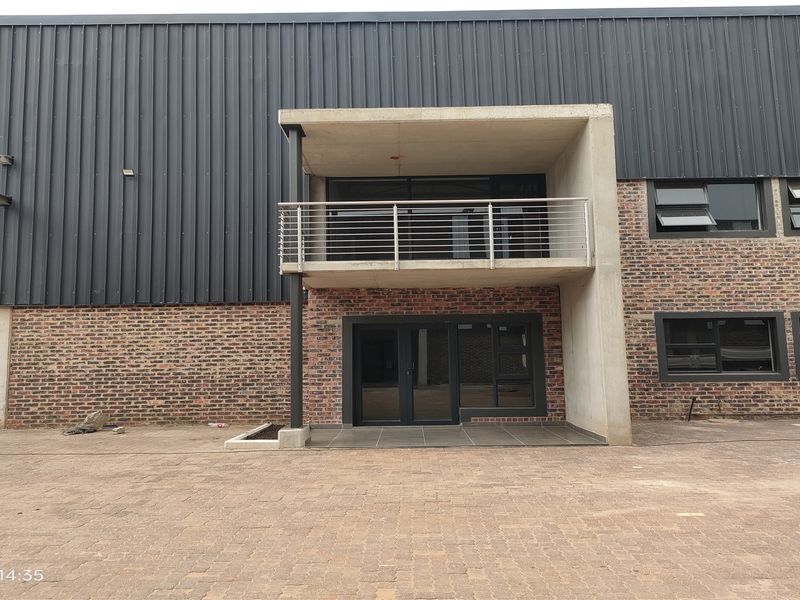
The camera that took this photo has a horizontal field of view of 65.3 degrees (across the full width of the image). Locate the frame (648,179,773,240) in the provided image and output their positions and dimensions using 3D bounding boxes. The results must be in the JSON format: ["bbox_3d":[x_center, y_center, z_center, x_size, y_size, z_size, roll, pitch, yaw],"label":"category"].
[{"bbox_3d":[6.686,-1.981,13.377,2.666,1.328,0.160,-1,-6,1],"label":"frame"}]

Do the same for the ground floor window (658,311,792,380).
[{"bbox_3d":[6.748,0.967,13.052,2.694,1.452,0.160,-1,-6,1],"label":"ground floor window"}]

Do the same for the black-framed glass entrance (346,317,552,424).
[{"bbox_3d":[0.900,1.461,12.855,4.169,2.269,0.160,-1,-6,1],"label":"black-framed glass entrance"}]

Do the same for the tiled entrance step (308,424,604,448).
[{"bbox_3d":[0.949,2.488,11.393,4.790,0.095,2.680,-1,-6,1],"label":"tiled entrance step"}]

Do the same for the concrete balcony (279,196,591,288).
[{"bbox_3d":[0.603,-0.941,11.751,5.280,1.170,2.730,-1,-6,1],"label":"concrete balcony"}]

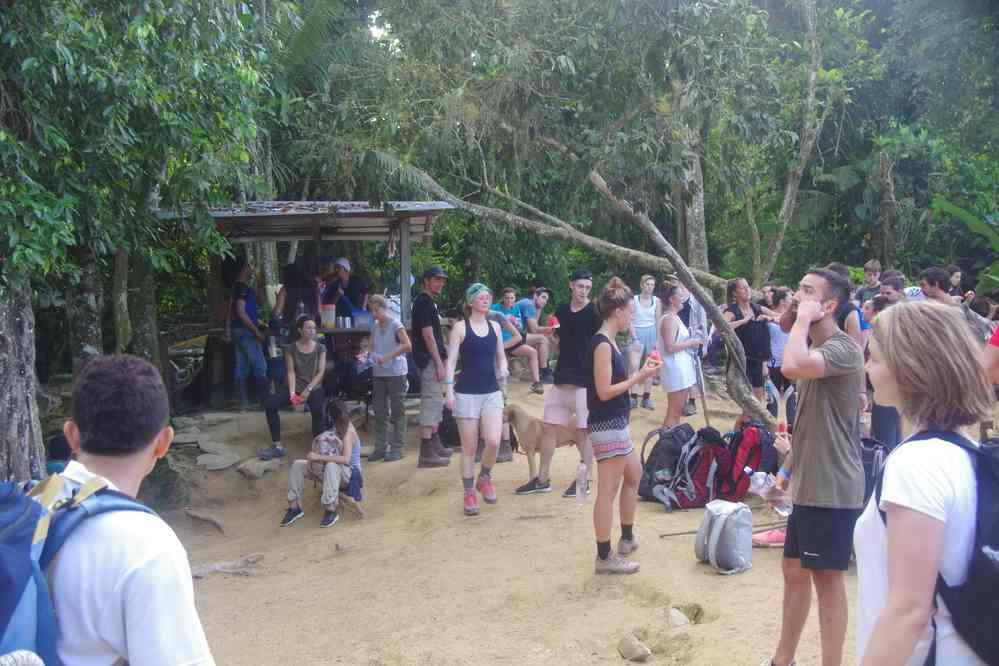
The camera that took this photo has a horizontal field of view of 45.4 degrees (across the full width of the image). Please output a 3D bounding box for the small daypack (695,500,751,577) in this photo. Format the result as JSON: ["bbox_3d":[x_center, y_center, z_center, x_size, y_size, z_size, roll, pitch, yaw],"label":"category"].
[{"bbox_3d":[1.267,1.148,6.750,0.250,0.400,0.300,1,2,21],"label":"small daypack"}]

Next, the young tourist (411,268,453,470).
[{"bbox_3d":[-0.600,0.300,10.600,0.360,1.770,0.480,1,2,19],"label":"young tourist"}]

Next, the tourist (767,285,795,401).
[{"bbox_3d":[2.720,0.370,11.500,0.450,1.580,0.340,1,2,30],"label":"tourist"}]

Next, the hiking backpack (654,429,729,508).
[{"bbox_3d":[1.422,0.988,8.700,0.380,0.570,0.330,7,0,-30],"label":"hiking backpack"}]

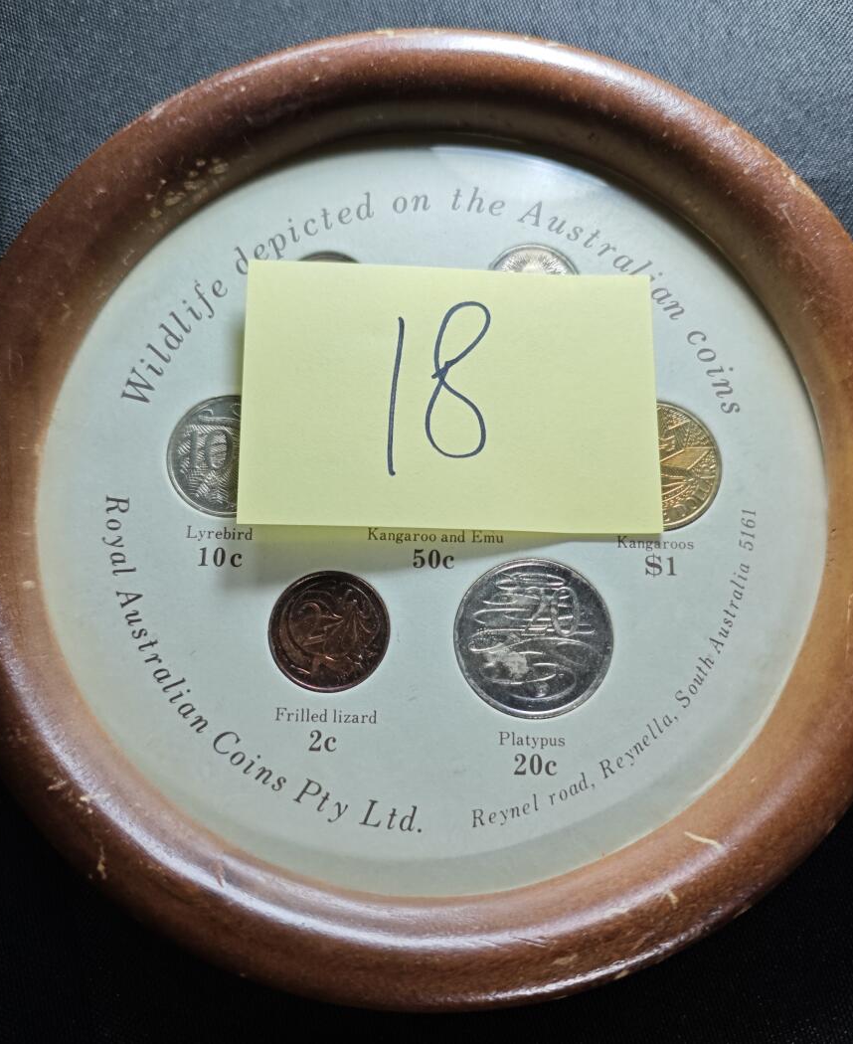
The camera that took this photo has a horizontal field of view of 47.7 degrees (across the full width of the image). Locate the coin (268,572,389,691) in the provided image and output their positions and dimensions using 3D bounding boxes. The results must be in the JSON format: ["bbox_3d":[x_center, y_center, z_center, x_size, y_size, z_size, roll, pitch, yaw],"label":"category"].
[{"bbox_3d":[-0.017,0.019,0.172,0.022,0.002,0.022,0,79,-1],"label":"coin"}]

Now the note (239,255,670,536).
[{"bbox_3d":[0.005,-0.023,0.176,0.076,0.002,0.051,1,77,-4],"label":"note"}]

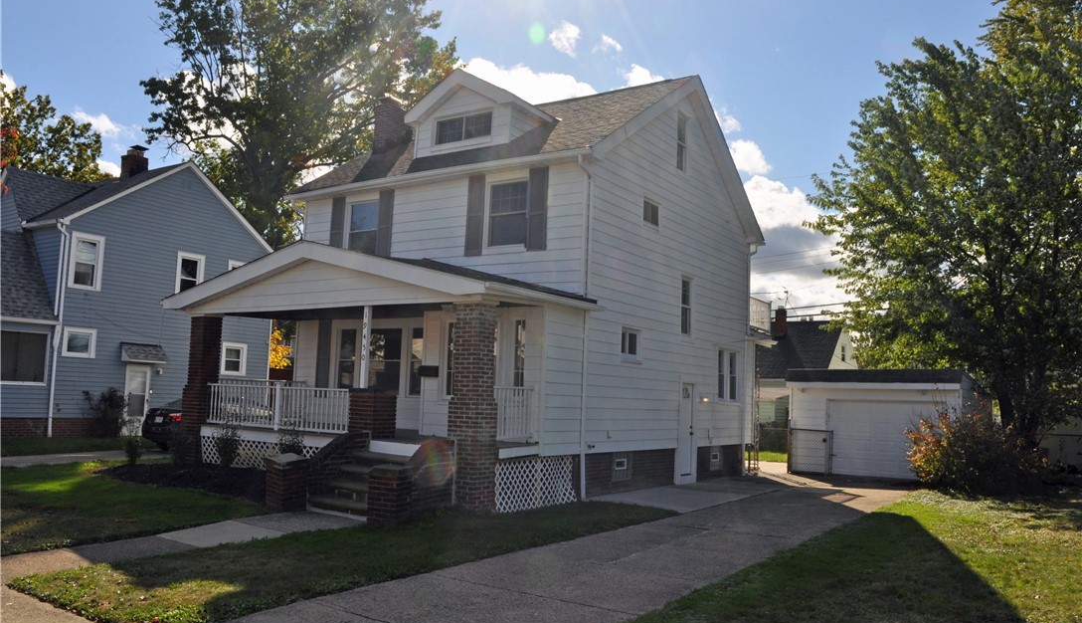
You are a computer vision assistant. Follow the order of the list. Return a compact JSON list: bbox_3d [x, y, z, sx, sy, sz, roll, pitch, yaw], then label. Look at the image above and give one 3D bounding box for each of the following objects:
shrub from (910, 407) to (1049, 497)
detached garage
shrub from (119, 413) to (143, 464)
[{"bbox_3d":[10.417,3.268,19.333,3.200,2.050,2.600,-1,-7,28],"label":"shrub"},{"bbox_3d":[10.787,3.423,25.055,4.800,3.000,6.200,-1,-7,35],"label":"detached garage"},{"bbox_3d":[-8.400,2.629,16.683,0.480,1.000,0.480,5,-6,-26],"label":"shrub"}]

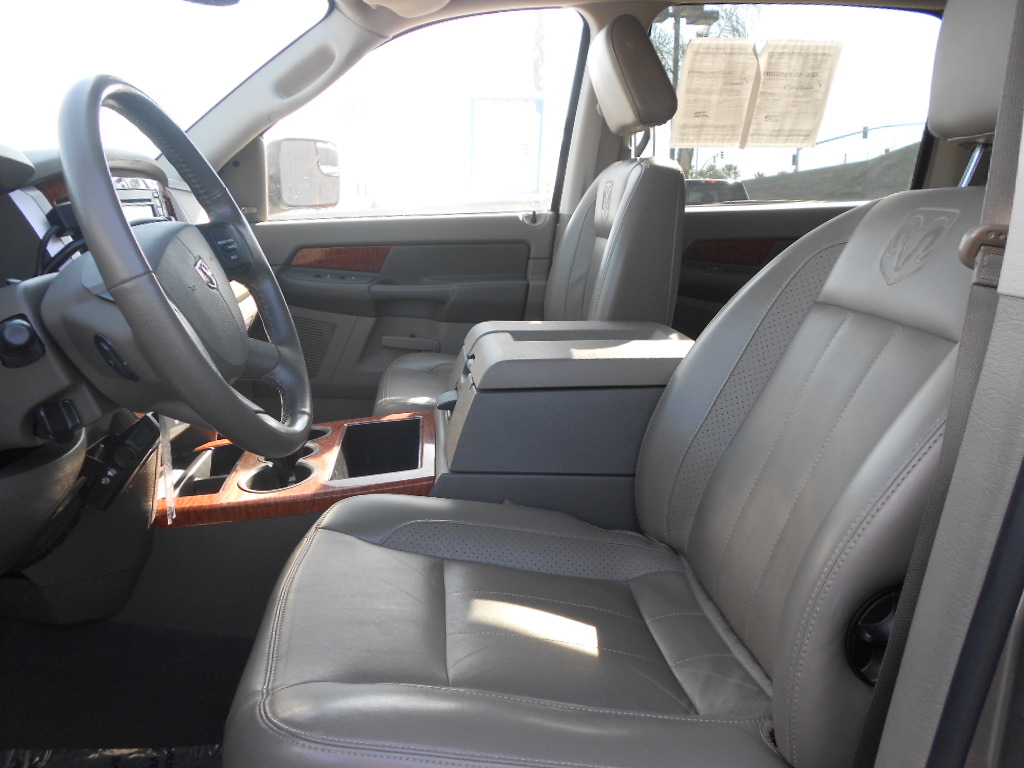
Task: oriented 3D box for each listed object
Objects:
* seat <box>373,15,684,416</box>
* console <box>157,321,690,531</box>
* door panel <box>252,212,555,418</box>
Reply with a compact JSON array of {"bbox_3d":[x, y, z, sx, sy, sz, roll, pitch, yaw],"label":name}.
[{"bbox_3d":[0.003,-0.253,1.718,0.665,1.032,0.540,0,17,-5],"label":"seat"},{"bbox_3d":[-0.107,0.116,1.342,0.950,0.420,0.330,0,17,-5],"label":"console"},{"bbox_3d":[-0.311,-0.187,2.096,0.850,0.535,0.160,0,17,-5],"label":"door panel"}]

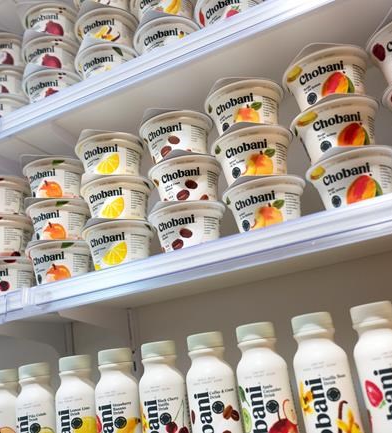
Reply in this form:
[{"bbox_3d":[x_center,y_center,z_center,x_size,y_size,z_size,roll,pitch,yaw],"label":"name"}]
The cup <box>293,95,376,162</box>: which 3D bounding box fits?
[{"bbox_3d":[0.154,-0.078,0.542,0.096,0.058,0.100,-13,-19,14],"label":"cup"}]

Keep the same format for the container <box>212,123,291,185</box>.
[{"bbox_3d":[0.070,-0.056,0.583,0.097,0.058,0.097,-15,-17,20],"label":"container"}]

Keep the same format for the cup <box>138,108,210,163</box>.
[{"bbox_3d":[-0.021,-0.085,0.645,0.097,0.058,0.097,-8,-16,-2],"label":"cup"}]

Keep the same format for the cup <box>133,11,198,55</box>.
[{"bbox_3d":[-0.035,-0.216,0.684,0.096,0.058,0.100,-7,-19,-2],"label":"cup"}]

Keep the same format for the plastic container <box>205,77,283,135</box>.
[{"bbox_3d":[0.062,-0.111,0.599,0.097,0.058,0.097,-8,-16,-2],"label":"plastic container"}]

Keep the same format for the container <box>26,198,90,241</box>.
[{"bbox_3d":[-0.191,0.020,0.707,0.097,0.058,0.097,-8,-16,-2],"label":"container"}]

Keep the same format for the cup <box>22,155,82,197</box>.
[{"bbox_3d":[-0.194,-0.037,0.718,0.097,0.058,0.097,-8,-16,-2],"label":"cup"}]

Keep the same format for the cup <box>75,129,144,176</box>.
[{"bbox_3d":[-0.109,-0.063,0.674,0.097,0.058,0.097,-13,-16,15],"label":"cup"}]

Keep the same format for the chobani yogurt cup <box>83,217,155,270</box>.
[{"bbox_3d":[-0.094,0.048,0.646,0.097,0.058,0.097,-8,-16,-2],"label":"chobani yogurt cup"}]

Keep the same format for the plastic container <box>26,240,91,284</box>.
[{"bbox_3d":[-0.184,0.077,0.697,0.096,0.063,0.096,-13,-17,13],"label":"plastic container"}]

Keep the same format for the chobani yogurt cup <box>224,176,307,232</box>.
[{"bbox_3d":[0.079,0.000,0.561,0.096,0.058,0.100,-7,-19,-2],"label":"chobani yogurt cup"}]

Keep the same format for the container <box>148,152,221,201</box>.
[{"bbox_3d":[-0.009,-0.030,0.633,0.097,0.058,0.097,-12,-16,11],"label":"container"}]

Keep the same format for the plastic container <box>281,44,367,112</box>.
[{"bbox_3d":[0.152,-0.140,0.569,0.096,0.063,0.096,-17,-18,26],"label":"plastic container"}]

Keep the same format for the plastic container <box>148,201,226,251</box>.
[{"bbox_3d":[-0.006,0.025,0.614,0.097,0.058,0.097,-8,-16,-2],"label":"plastic container"}]

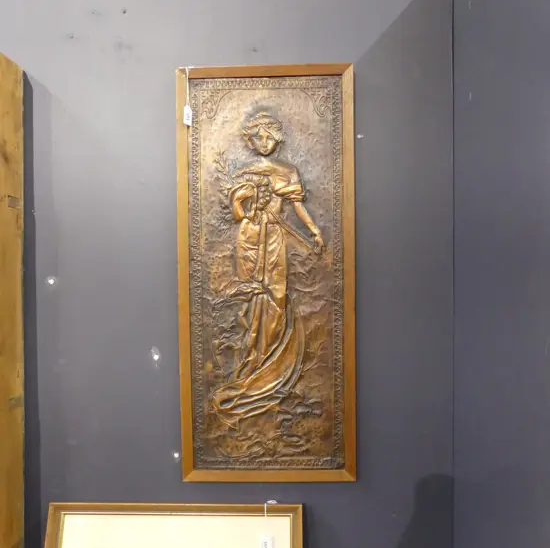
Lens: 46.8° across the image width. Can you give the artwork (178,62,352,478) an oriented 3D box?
[{"bbox_3d":[-0.018,0.004,1.468,0.400,0.950,0.033,-1,2,2],"label":"artwork"}]

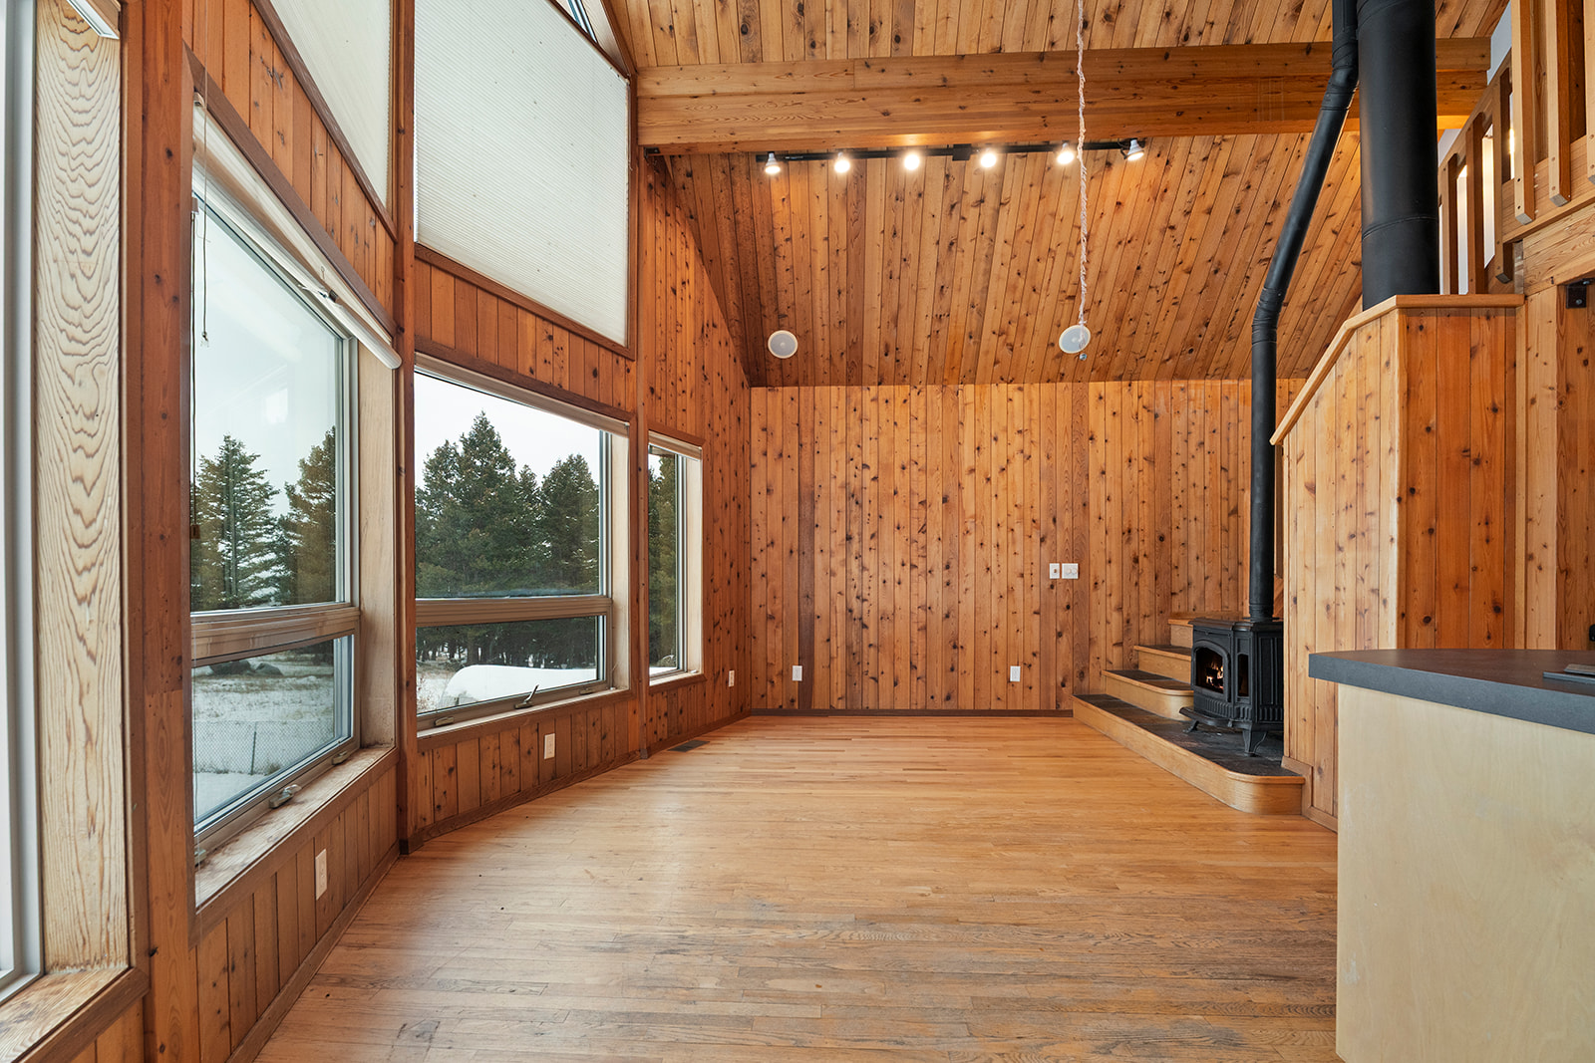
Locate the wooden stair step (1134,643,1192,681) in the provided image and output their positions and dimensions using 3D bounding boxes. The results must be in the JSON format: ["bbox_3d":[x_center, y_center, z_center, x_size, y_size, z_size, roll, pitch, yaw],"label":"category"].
[{"bbox_3d":[2.680,0.916,4.820,0.320,0.190,0.930,0,-2,2],"label":"wooden stair step"}]

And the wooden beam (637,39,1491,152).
[{"bbox_3d":[1.395,-2.382,3.910,4.580,0.445,0.115,0,-2,3],"label":"wooden beam"}]

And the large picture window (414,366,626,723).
[{"bbox_3d":[-1.275,0.104,3.385,0.120,1.430,1.400,-1,-2,22],"label":"large picture window"}]

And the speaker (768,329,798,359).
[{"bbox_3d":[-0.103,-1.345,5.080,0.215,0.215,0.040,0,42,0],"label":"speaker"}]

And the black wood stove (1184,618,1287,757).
[{"bbox_3d":[2.380,0.800,3.770,0.470,0.650,0.560,0,-2,2],"label":"black wood stove"}]

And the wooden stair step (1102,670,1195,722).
[{"bbox_3d":[2.440,1.097,4.790,0.330,0.185,0.970,0,-2,2],"label":"wooden stair step"}]

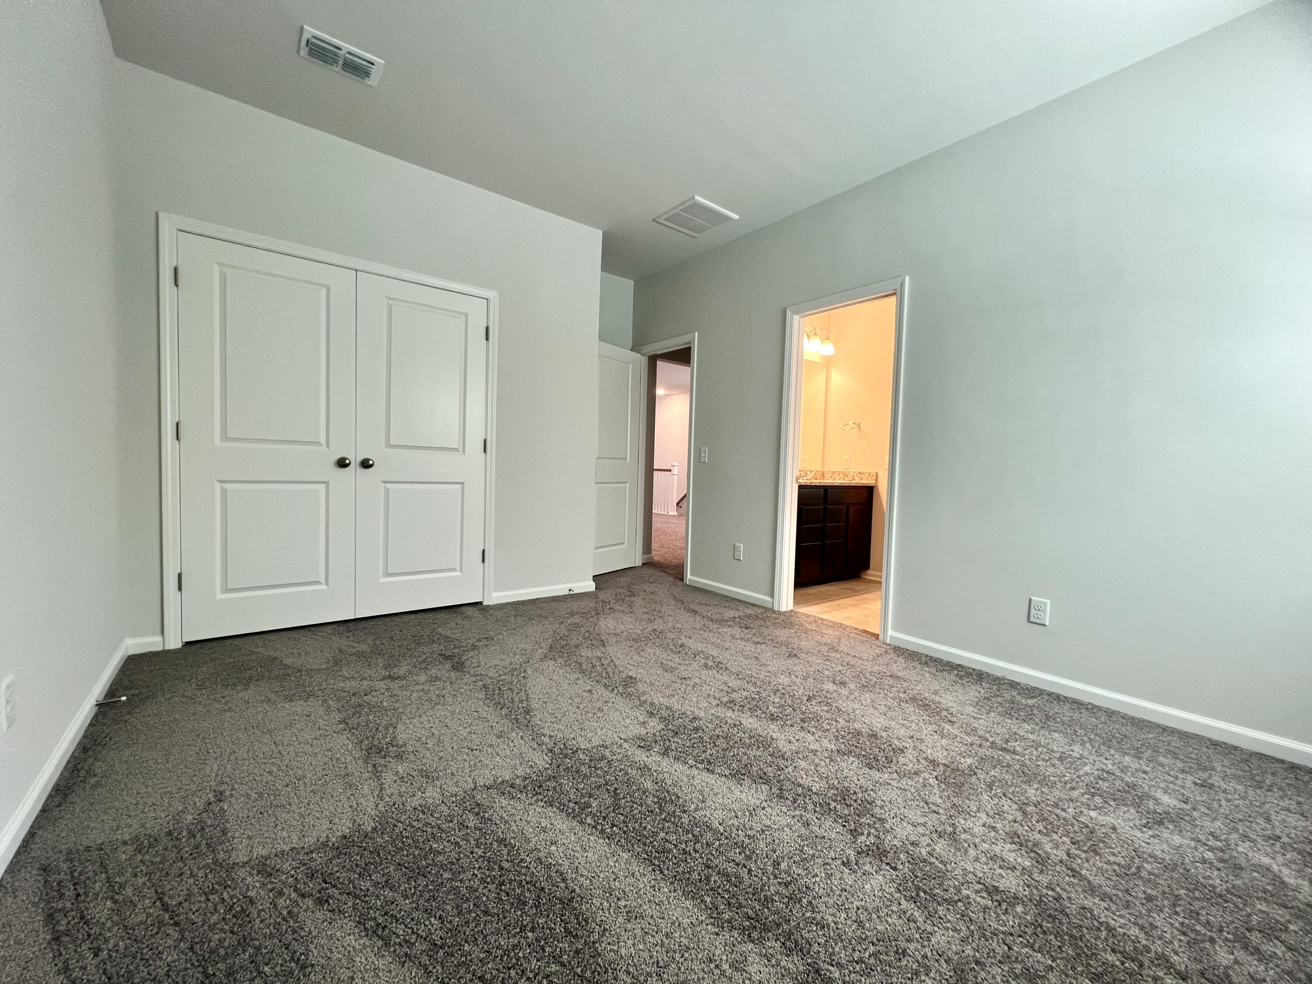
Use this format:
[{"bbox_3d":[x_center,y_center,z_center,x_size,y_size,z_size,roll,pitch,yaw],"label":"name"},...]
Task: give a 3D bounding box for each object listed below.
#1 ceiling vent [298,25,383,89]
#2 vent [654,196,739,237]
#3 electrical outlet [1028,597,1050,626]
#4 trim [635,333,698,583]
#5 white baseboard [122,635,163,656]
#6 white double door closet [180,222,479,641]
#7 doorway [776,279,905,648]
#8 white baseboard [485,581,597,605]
[{"bbox_3d":[-1.413,-1.935,2.217,0.305,0.022,0.195,0,3,-36],"label":"ceiling vent"},{"bbox_3d":[0.286,-1.939,3.521,0.425,0.025,0.425,0,3,-36],"label":"vent"},{"bbox_3d":[1.830,0.574,2.356,0.012,0.115,0.075,0,3,-40],"label":"electrical outlet"},{"bbox_3d":[0.083,-0.283,4.512,0.128,2.110,0.835,0,3,-40],"label":"trim"},{"bbox_3d":[-2.492,0.747,2.399,0.130,0.082,0.018,0,3,-36],"label":"white baseboard"},{"bbox_3d":[-1.752,-0.258,2.882,1.498,2.037,0.060,0,3,-36],"label":"white double door closet"},{"bbox_3d":[1.171,-0.198,3.196,0.103,2.128,0.825,0,3,-40],"label":"doorway"},{"bbox_3d":[-0.799,0.743,3.638,0.795,0.084,0.018,0,3,-36],"label":"white baseboard"}]

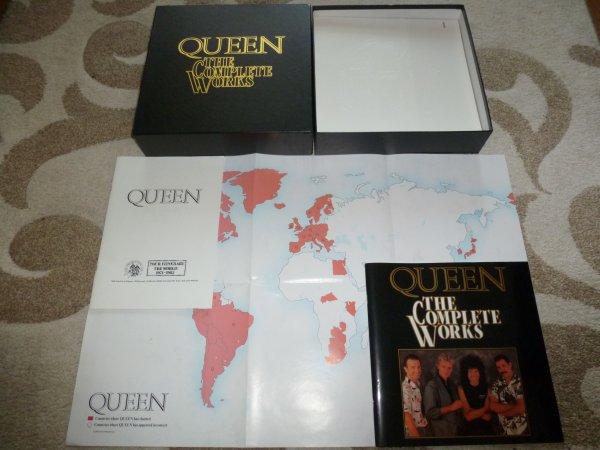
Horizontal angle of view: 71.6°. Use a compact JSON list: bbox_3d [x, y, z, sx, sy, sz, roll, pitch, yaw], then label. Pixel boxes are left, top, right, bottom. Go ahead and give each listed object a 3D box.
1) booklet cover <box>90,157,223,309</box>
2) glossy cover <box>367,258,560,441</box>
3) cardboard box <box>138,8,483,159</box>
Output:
[{"bbox_3d":[-0.251,0.003,0.754,0.207,0.006,0.297,0,67,0],"label":"booklet cover"},{"bbox_3d":[0.254,0.194,0.670,0.279,0.008,0.281,0,67,0],"label":"glossy cover"},{"bbox_3d":[0.022,-0.301,0.846,0.650,0.072,0.326,-1,67,0],"label":"cardboard box"}]

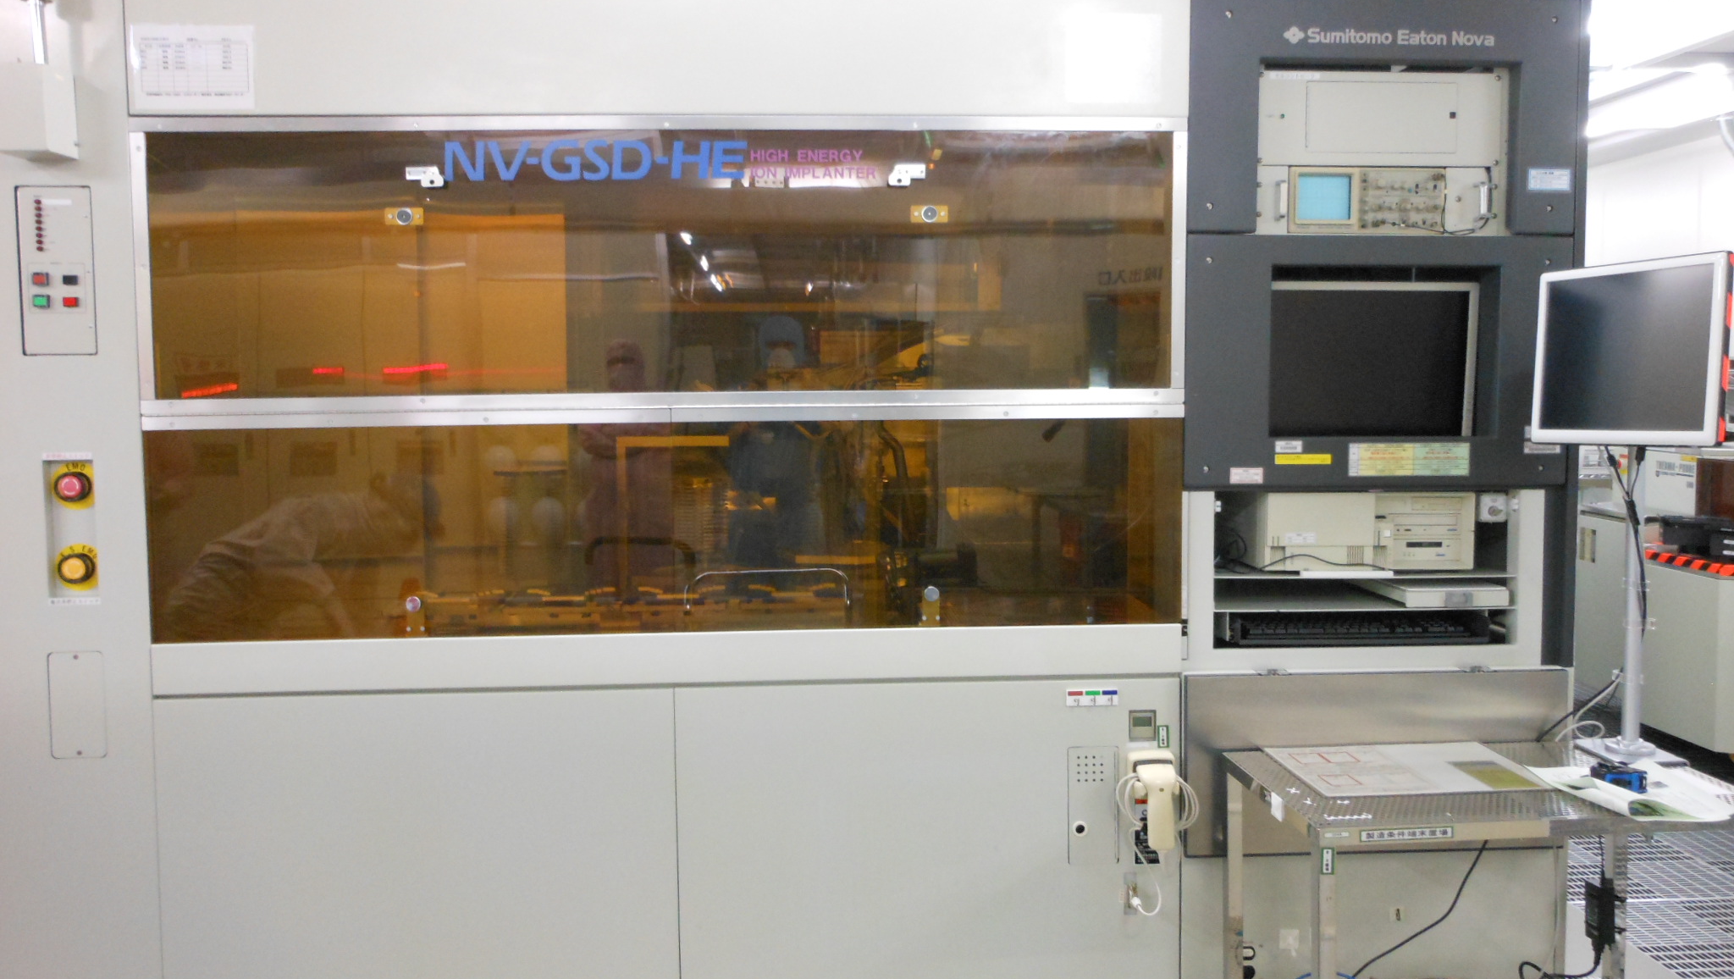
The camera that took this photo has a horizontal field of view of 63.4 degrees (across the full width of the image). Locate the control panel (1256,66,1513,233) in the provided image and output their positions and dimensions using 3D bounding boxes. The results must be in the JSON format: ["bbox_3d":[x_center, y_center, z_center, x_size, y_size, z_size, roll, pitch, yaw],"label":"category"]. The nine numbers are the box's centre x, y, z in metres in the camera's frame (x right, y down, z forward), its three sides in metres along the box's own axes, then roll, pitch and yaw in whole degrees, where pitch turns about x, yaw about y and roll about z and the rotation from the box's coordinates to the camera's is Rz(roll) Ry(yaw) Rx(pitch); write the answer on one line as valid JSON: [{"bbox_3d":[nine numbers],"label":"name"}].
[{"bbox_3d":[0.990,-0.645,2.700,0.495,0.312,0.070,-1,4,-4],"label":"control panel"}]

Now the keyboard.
[{"bbox_3d":[0.978,0.275,2.871,0.495,0.048,0.190,-1,4,-4],"label":"keyboard"}]

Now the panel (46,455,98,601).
[{"bbox_3d":[-1.446,0.072,2.558,0.090,0.268,0.045,-1,4,-4],"label":"panel"}]

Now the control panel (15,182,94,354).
[{"bbox_3d":[-1.449,-0.393,2.509,0.130,0.300,0.030,-1,4,-4],"label":"control panel"}]

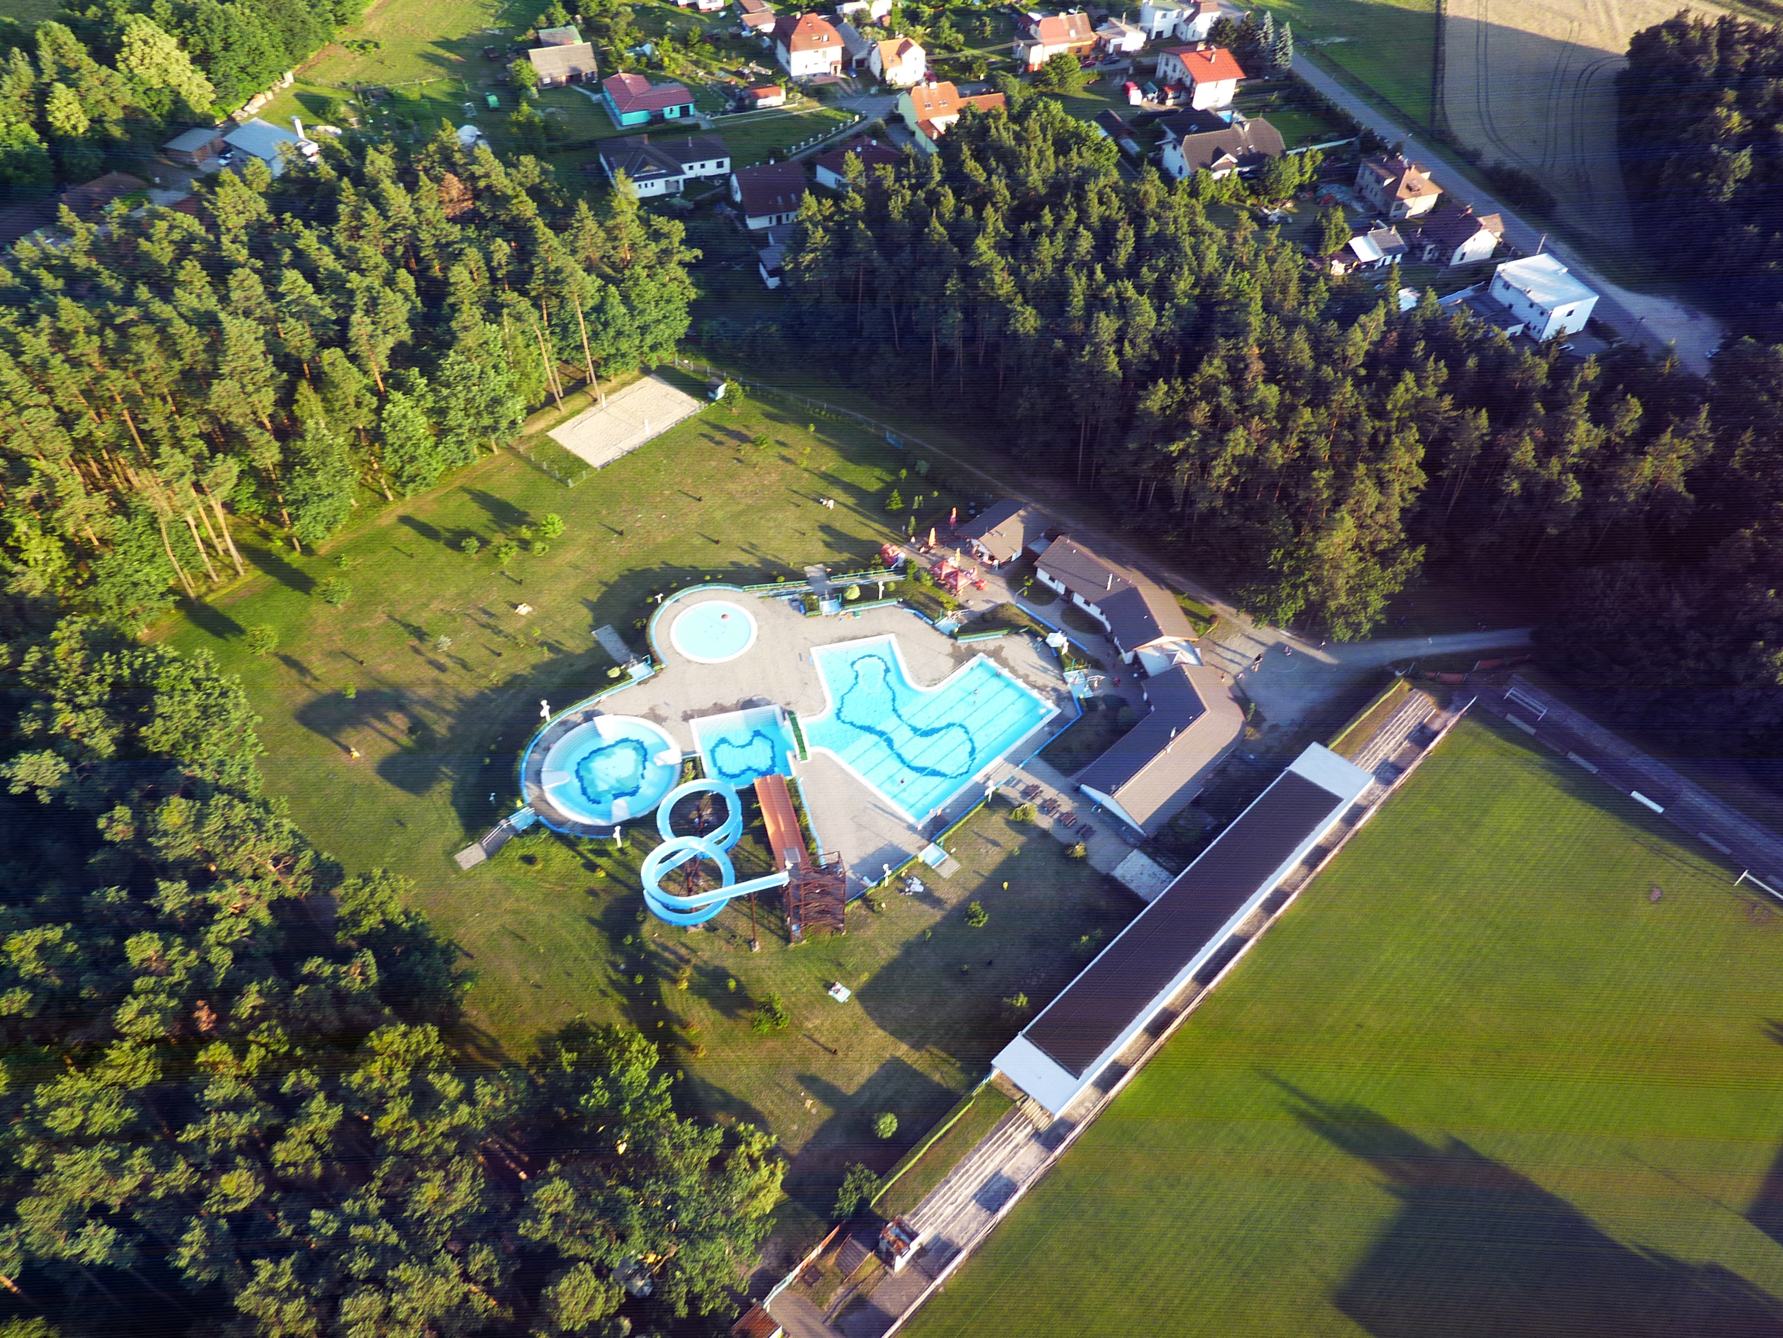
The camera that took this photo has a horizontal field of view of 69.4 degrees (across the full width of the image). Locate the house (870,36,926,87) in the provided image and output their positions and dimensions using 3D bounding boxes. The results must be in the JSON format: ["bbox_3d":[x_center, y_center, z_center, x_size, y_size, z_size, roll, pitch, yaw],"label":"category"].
[{"bbox_3d":[2.104,-137.330,289.749,10.200,7.000,10.000,-16,51,-17],"label":"house"}]

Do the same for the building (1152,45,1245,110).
[{"bbox_3d":[69.672,-134.573,290.346,11.800,8.600,17.000,-14,50,-16],"label":"building"}]

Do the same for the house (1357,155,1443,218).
[{"bbox_3d":[103.233,-98.267,260.207,11.000,7.500,14.900,-9,49,-11],"label":"house"}]

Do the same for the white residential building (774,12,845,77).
[{"bbox_3d":[-18.470,-140.415,288.910,12.500,10.500,12.300,-14,50,-16],"label":"white residential building"}]

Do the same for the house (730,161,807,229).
[{"bbox_3d":[-23.377,-92.209,246.466,13.000,8.100,14.800,-14,50,-16],"label":"house"}]

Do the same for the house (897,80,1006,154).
[{"bbox_3d":[14.341,-119.221,273.458,20.500,7.900,17.500,-13,50,-15],"label":"house"}]

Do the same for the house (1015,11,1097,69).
[{"bbox_3d":[38.605,-146.997,300.107,19.100,8.000,12.200,-14,50,-15],"label":"house"}]

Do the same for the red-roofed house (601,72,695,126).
[{"bbox_3d":[-51.745,-122.272,274.368,15.500,4.600,15.500,-16,51,-17],"label":"red-roofed house"}]

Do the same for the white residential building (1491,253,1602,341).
[{"bbox_3d":[117.609,-67.048,232.958,10.800,7.200,14.400,-16,51,-17],"label":"white residential building"}]

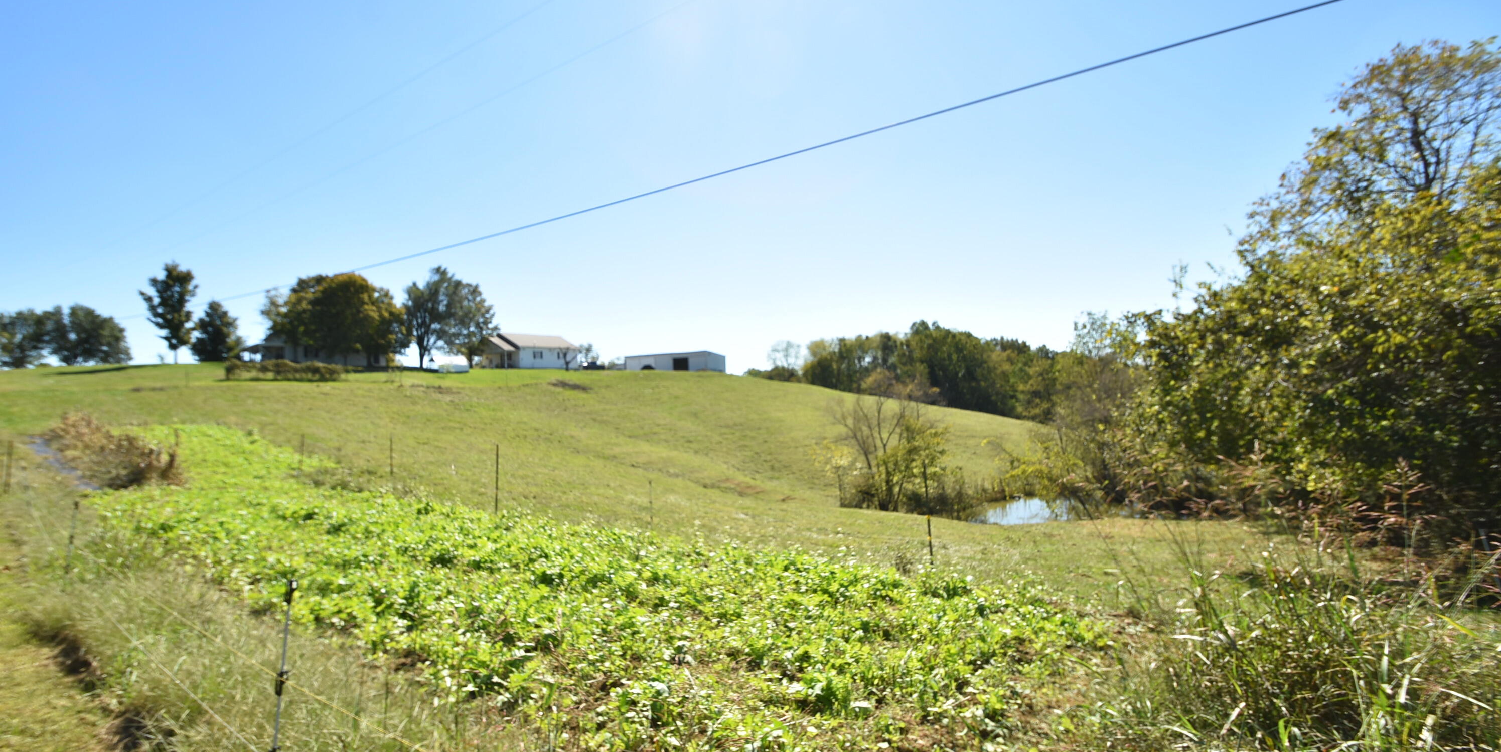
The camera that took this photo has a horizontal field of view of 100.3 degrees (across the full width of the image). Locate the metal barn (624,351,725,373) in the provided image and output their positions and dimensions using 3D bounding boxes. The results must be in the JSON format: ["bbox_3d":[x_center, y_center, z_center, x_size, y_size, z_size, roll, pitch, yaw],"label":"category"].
[{"bbox_3d":[-14.380,-1.830,119.850,17.300,4.350,8.150,-3,-2,21],"label":"metal barn"}]

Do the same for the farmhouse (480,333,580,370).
[{"bbox_3d":[-33.600,-3.340,94.400,9.700,5.700,13.150,-4,-2,35],"label":"farmhouse"}]

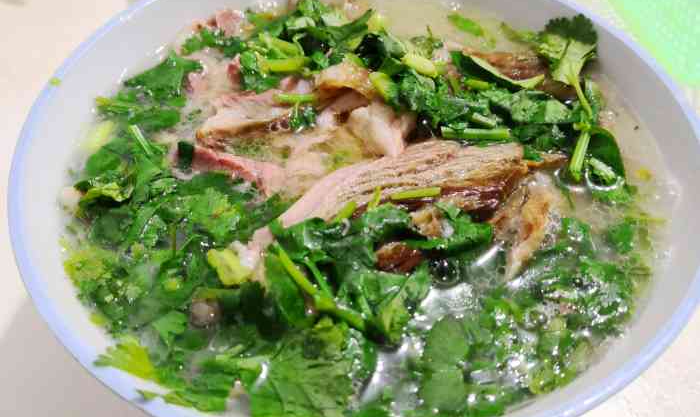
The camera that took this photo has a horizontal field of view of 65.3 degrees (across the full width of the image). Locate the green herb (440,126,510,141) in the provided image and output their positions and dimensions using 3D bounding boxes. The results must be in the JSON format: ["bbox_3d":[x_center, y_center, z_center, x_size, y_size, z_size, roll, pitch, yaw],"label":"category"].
[{"bbox_3d":[0.044,-0.026,0.190,0.024,0.004,0.004,3,52,2],"label":"green herb"}]

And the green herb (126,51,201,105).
[{"bbox_3d":[-0.070,-0.051,0.217,0.030,0.007,0.025,29,58,20],"label":"green herb"}]

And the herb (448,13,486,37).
[{"bbox_3d":[0.052,-0.081,0.244,0.021,0.003,0.007,37,60,24],"label":"herb"}]

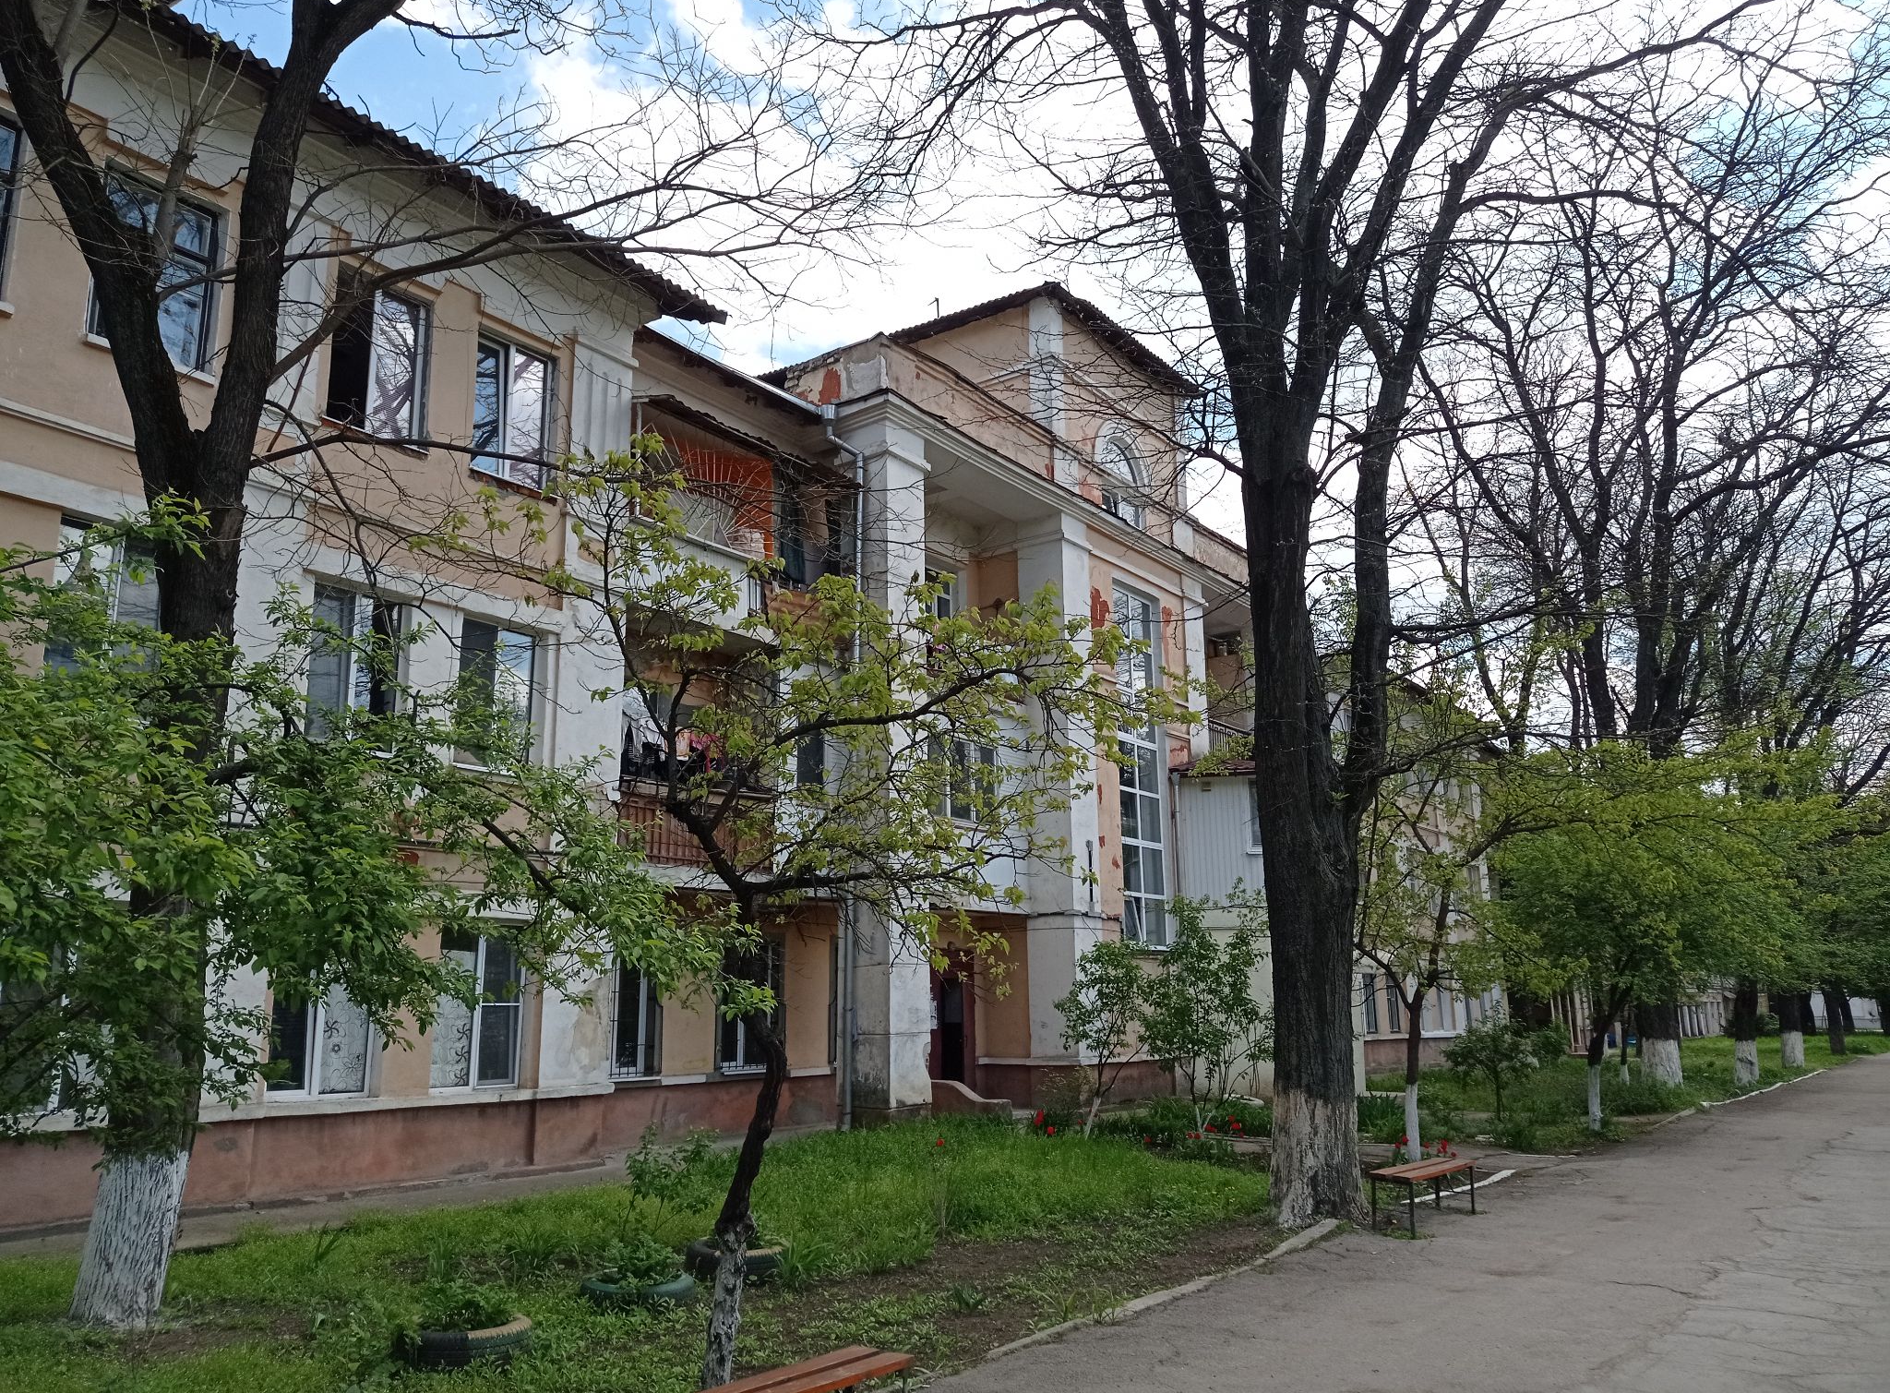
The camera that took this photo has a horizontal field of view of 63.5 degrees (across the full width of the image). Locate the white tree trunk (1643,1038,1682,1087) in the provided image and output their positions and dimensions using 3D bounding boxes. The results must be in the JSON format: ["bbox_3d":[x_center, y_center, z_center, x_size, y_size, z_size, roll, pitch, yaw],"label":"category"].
[{"bbox_3d":[14.440,7.373,30.727,0.773,0.998,0.773,-6,-13,24],"label":"white tree trunk"}]

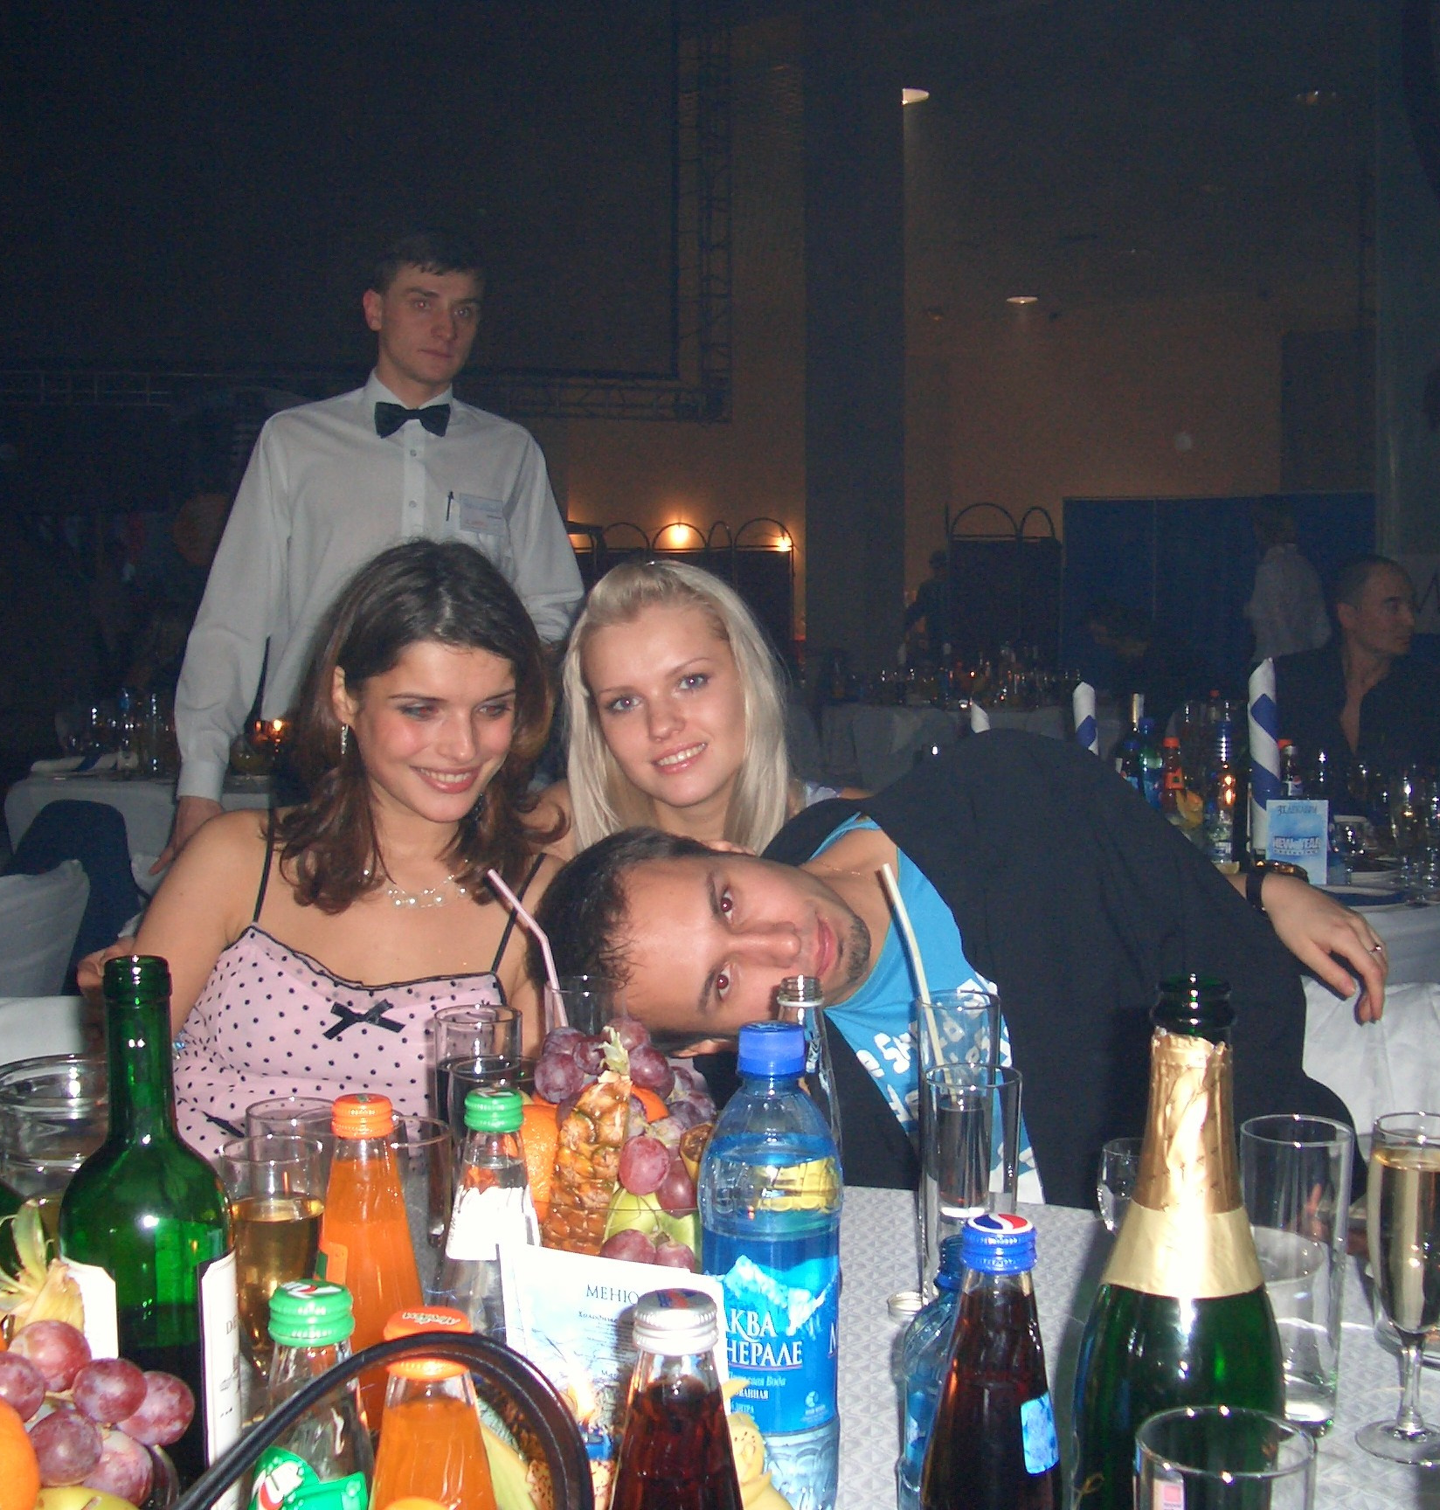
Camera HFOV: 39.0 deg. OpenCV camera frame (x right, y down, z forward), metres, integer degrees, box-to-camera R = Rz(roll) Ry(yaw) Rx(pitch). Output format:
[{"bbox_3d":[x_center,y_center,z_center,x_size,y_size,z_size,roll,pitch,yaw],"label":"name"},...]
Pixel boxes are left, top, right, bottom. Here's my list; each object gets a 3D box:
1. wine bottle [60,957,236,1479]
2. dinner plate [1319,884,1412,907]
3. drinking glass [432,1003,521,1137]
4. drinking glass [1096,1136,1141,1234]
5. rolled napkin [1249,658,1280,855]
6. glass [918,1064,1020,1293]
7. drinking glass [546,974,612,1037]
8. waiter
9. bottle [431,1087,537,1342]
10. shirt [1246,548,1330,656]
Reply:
[{"bbox_3d":[-0.247,0.239,0.876,0.076,0.305,0.076,0,5,0],"label":"wine bottle"},{"bbox_3d":[0.930,0.207,3.076,0.235,0.025,0.235,0,5,0],"label":"dinner plate"},{"bbox_3d":[-0.169,0.266,1.425,0.061,0.165,0.061,0,5,0],"label":"drinking glass"},{"bbox_3d":[0.268,0.305,1.308,0.053,0.107,0.053,0,5,0],"label":"drinking glass"},{"bbox_3d":[0.937,0.003,3.500,0.050,0.335,0.050,0,5,0],"label":"rolled napkin"},{"bbox_3d":[0.151,0.268,1.215,0.058,0.155,0.058,0,5,0],"label":"glass"},{"bbox_3d":[-0.097,0.246,1.472,0.058,0.160,0.058,0,5,0],"label":"drinking glass"},{"bbox_3d":[-0.550,0.038,3.316,0.620,1.760,0.380,-2,5,-19],"label":"waiter"},{"bbox_3d":[-0.108,0.267,0.987,0.059,0.210,0.059,0,4,0],"label":"bottle"},{"bbox_3d":[2.500,-0.670,9.000,0.280,0.560,0.420,3,5,41],"label":"shirt"}]

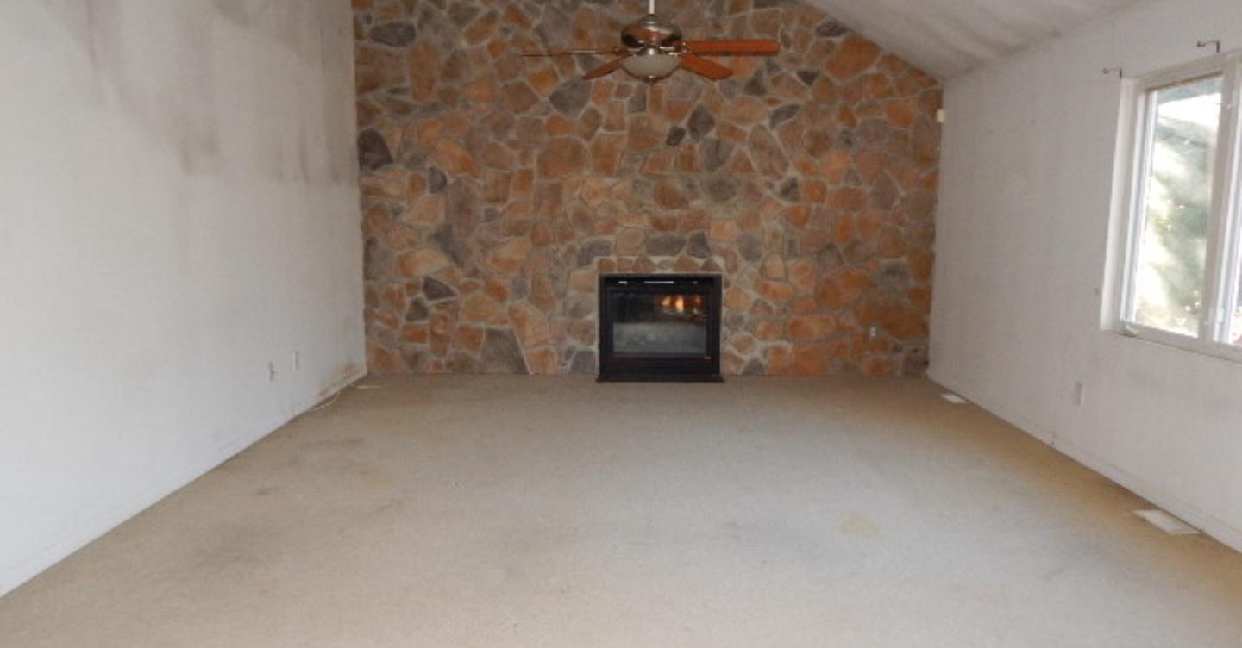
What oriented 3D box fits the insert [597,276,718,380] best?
[{"bbox_3d":[0.324,0.006,6.754,1.060,0.890,0.330,0,8,1],"label":"insert"}]

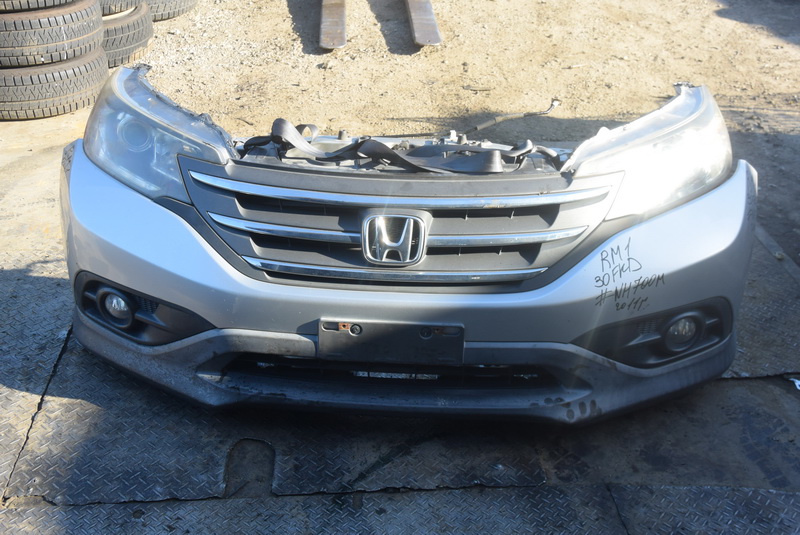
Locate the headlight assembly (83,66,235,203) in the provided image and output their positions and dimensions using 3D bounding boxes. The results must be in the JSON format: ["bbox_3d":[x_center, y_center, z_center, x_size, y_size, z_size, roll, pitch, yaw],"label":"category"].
[{"bbox_3d":[-0.576,-0.321,2.235,0.440,0.240,0.480,2,28,2],"label":"headlight assembly"}]

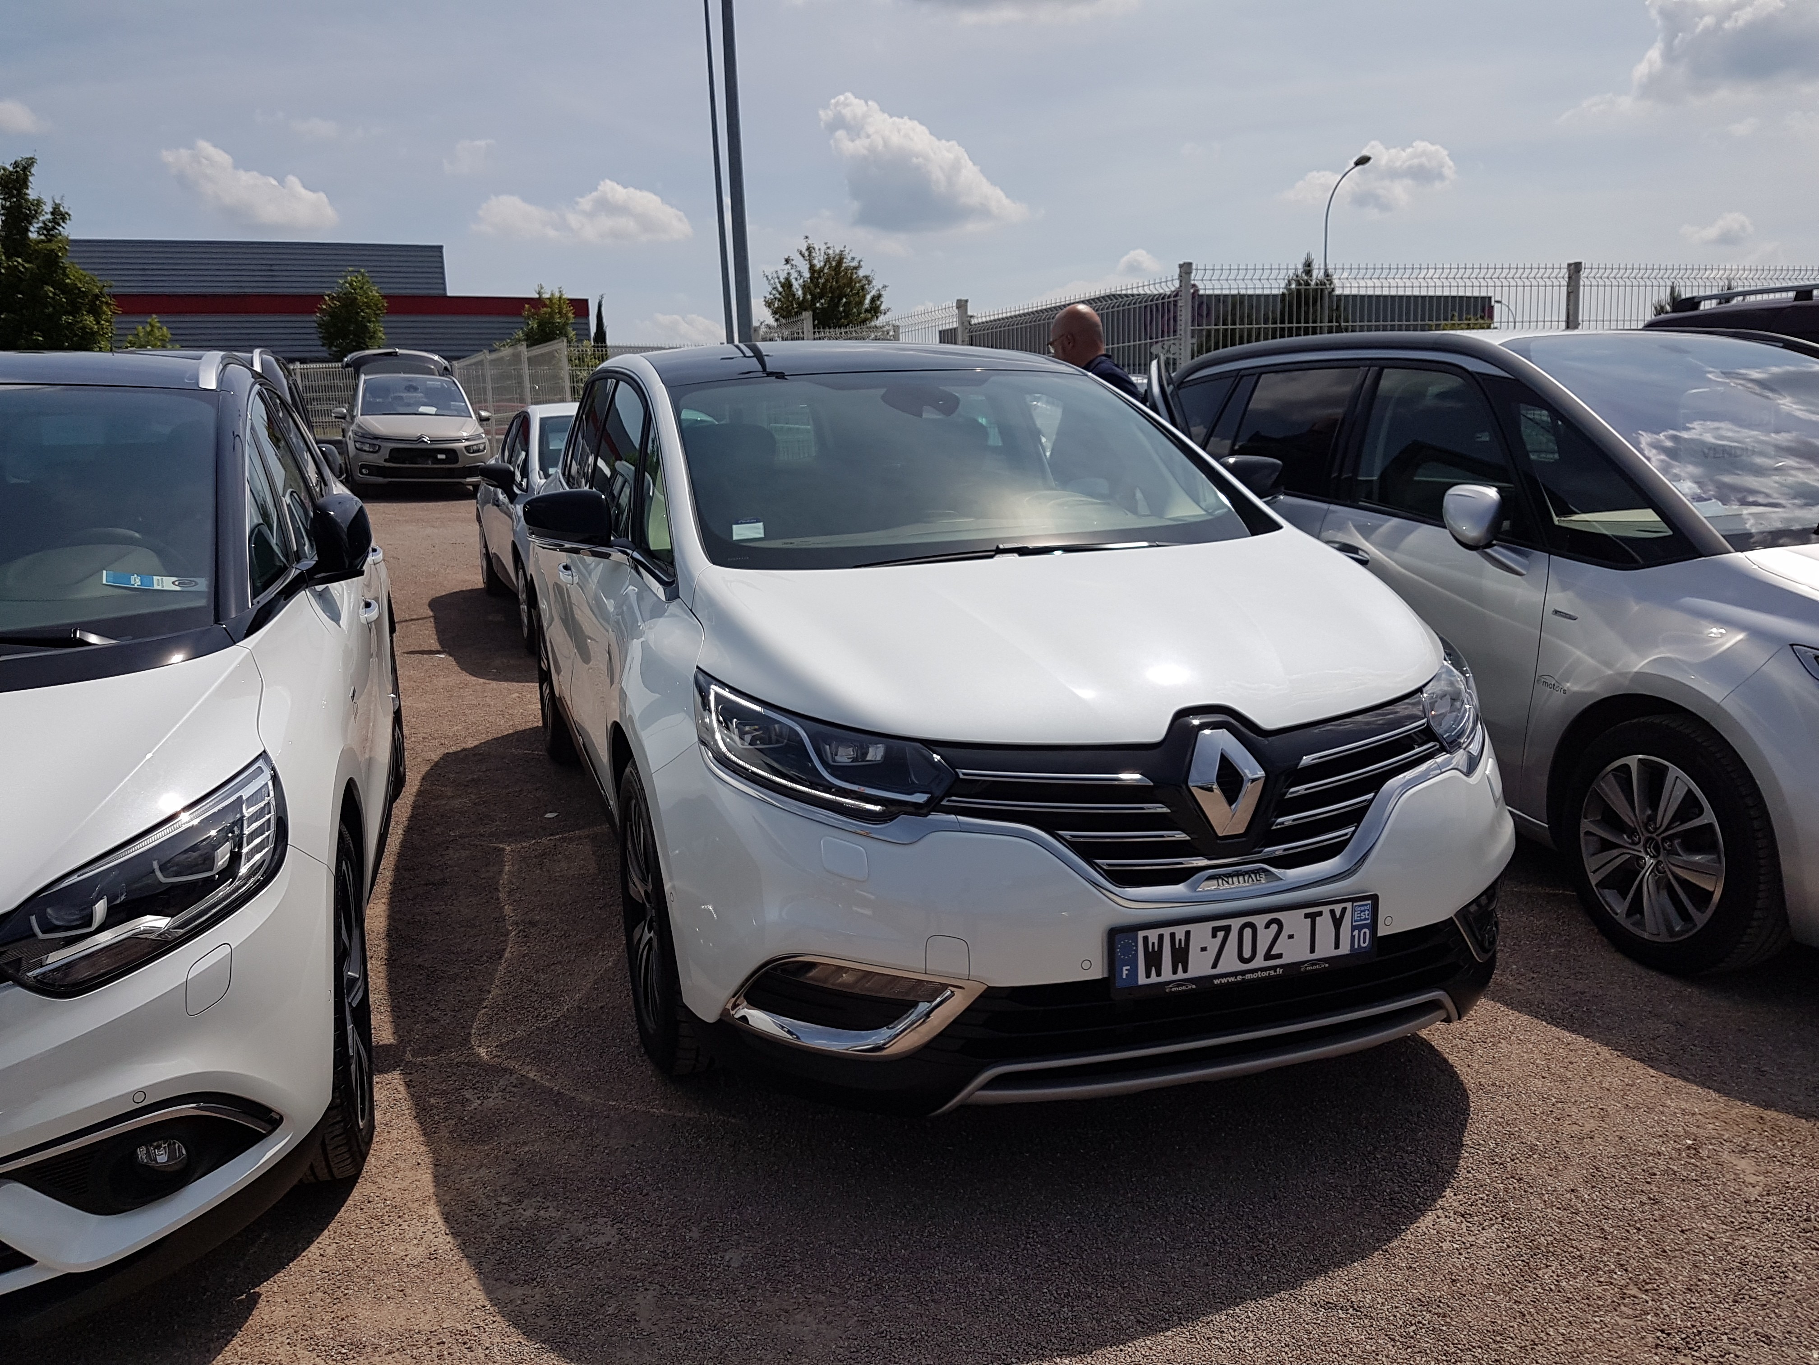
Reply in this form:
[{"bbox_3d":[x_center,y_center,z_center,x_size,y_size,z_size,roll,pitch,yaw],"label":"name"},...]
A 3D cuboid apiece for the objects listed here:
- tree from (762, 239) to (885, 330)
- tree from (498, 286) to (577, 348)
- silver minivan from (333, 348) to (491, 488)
[{"bbox_3d":[-1.659,-6.562,27.449,2.600,4.460,2.600,-1,12,0],"label":"tree"},{"bbox_3d":[-8.973,-7.555,33.419,2.100,4.160,2.100,-1,12,0],"label":"tree"},{"bbox_3d":[-7.308,-3.812,19.790,1.950,2.000,4.650,-6,13,-24],"label":"silver minivan"}]

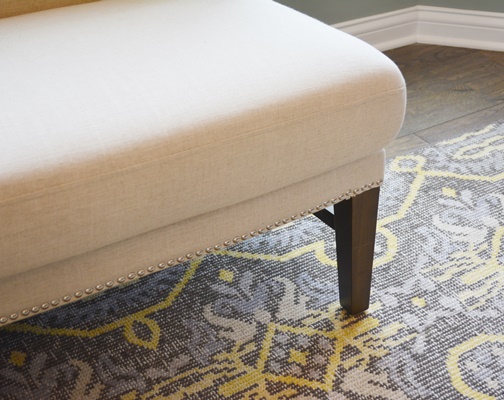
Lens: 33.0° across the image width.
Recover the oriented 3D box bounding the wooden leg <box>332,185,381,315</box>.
[{"bbox_3d":[0.168,0.080,1.435,0.057,0.260,0.053,-19,39,-25],"label":"wooden leg"}]

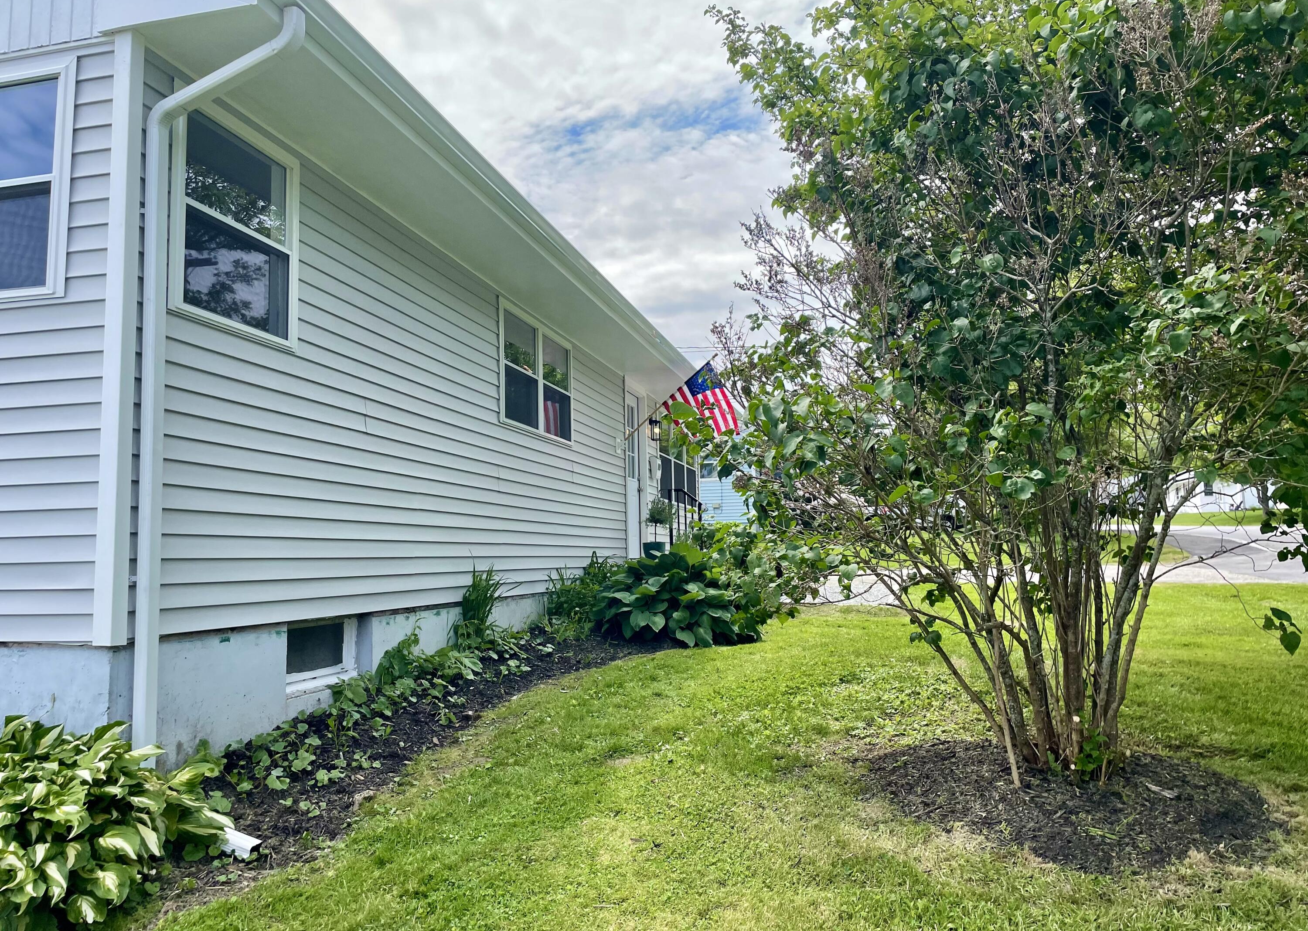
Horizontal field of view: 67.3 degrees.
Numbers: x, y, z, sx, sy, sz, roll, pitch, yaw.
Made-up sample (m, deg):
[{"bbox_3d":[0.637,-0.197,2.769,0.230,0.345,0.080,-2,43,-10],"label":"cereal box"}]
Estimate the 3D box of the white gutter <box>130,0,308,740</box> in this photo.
[{"bbox_3d":[-1.698,-0.295,3.859,0.670,3.060,0.075,-2,-6,13],"label":"white gutter"}]

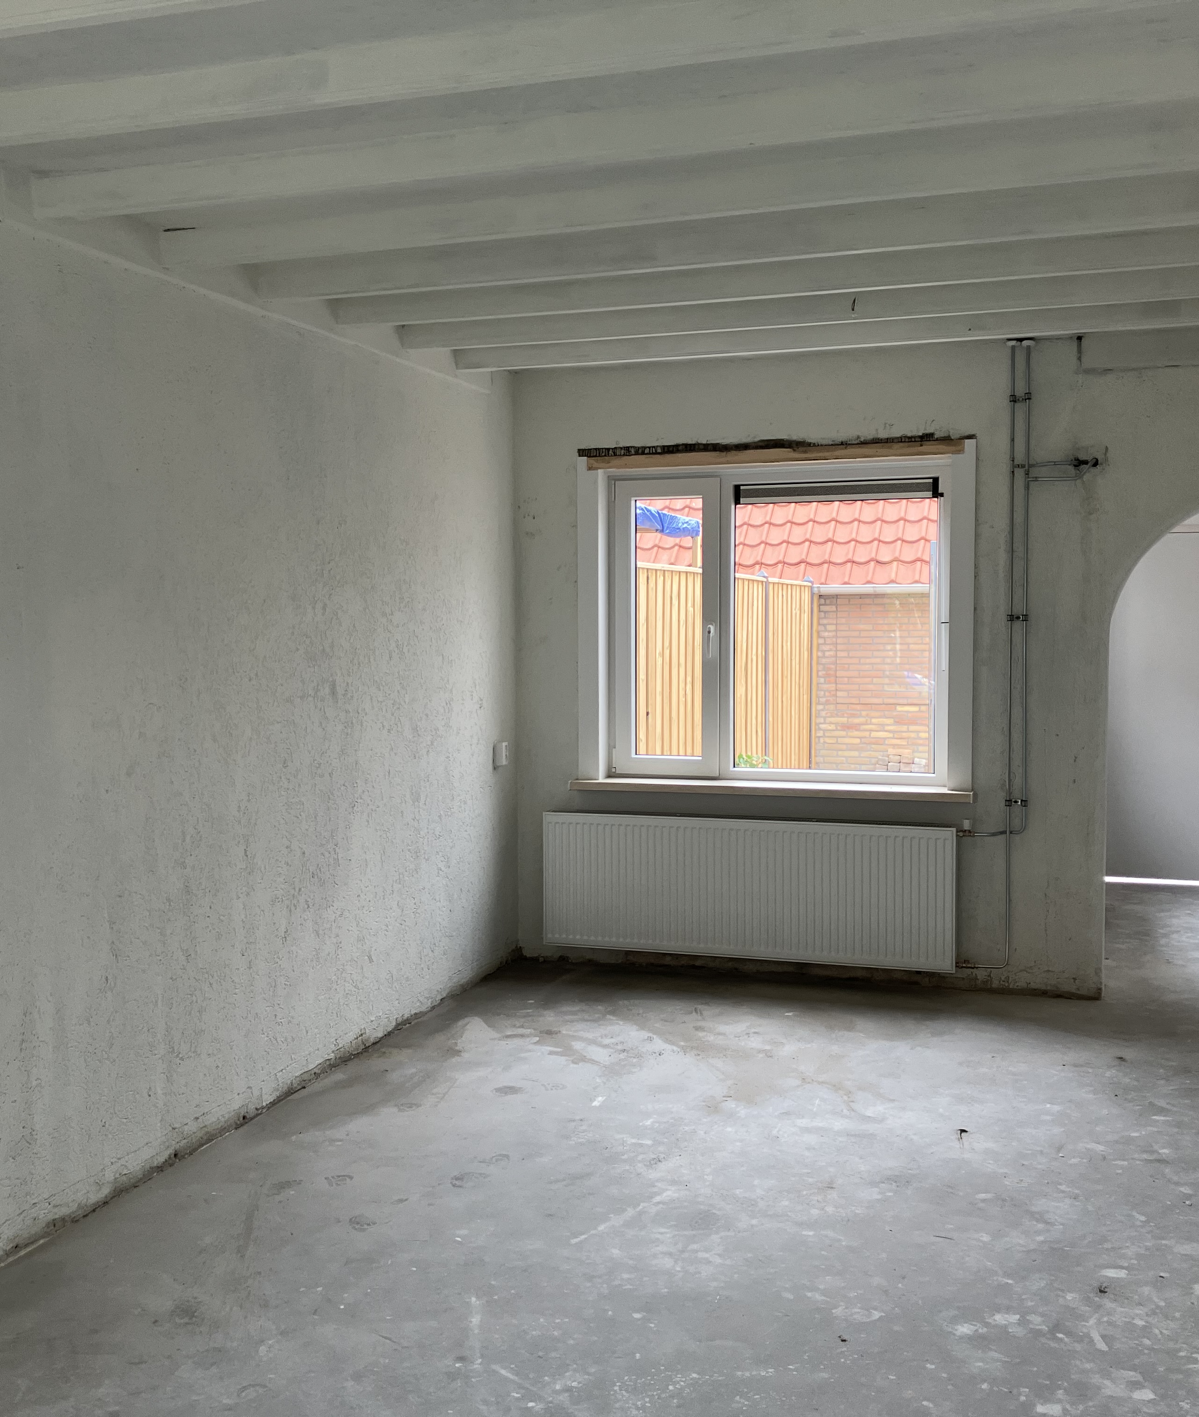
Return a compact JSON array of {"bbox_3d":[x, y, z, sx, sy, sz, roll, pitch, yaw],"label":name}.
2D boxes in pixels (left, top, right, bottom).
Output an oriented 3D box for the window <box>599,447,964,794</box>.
[{"bbox_3d":[0.798,-0.379,6.779,1.562,1.405,0.100,1,4,18],"label":"window"}]

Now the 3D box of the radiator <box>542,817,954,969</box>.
[{"bbox_3d":[0.629,0.781,6.654,1.816,0.604,0.100,1,4,18],"label":"radiator"}]

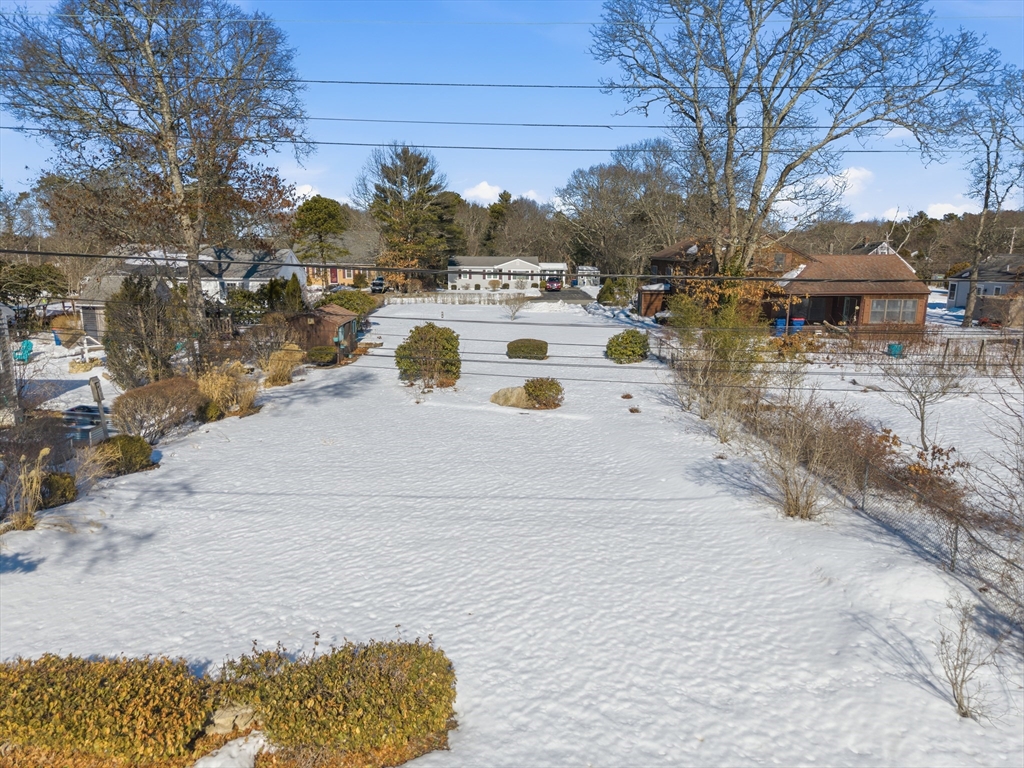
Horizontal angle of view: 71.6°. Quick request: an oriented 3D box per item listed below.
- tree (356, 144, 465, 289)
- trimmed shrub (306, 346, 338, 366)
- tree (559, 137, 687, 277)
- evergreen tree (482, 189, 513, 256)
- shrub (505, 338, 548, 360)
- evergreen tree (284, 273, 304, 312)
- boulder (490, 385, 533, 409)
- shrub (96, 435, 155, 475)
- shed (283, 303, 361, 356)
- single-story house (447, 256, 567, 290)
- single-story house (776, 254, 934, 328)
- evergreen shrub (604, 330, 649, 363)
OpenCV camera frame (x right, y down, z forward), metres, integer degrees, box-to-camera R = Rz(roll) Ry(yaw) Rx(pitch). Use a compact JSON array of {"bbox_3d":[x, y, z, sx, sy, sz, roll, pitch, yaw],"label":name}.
[{"bbox_3d":[-12.649,-20.904,89.363,13.342,17.649,12.007,0,11,0],"label":"tree"},{"bbox_3d":[-9.400,-1.389,35.302,1.450,0.820,1.300,0,11,0],"label":"trimmed shrub"},{"bbox_3d":[14.400,-21.973,92.494,16.600,19.000,15.000,0,11,0],"label":"tree"},{"bbox_3d":[-2.400,-23.260,110.588,4.800,14.500,4.800,0,11,0],"label":"evergreen tree"},{"bbox_3d":[0.800,-1.846,37.148,2.100,1.000,1.550,0,11,0],"label":"shrub"},{"bbox_3d":[-18.388,-7.696,60.024,1.691,3.423,1.691,0,11,0],"label":"evergreen tree"},{"bbox_3d":[0.065,0.459,26.550,1.776,0.746,1.155,0,11,0],"label":"boulder"},{"bbox_3d":[-10.250,1.798,18.807,1.350,0.970,1.300,0,11,0],"label":"shrub"},{"bbox_3d":[-9.850,-2.675,37.086,2.500,2.650,4.400,0,11,-1],"label":"shed"},{"bbox_3d":[-0.300,-15.054,95.392,15.300,4.300,8.500,0,11,0],"label":"single-story house"},{"bbox_3d":[21.079,-6.191,48.287,9.895,5.140,8.149,0,11,-2],"label":"single-story house"},{"bbox_3d":[5.868,-1.956,35.996,2.307,1.724,2.307,0,11,0],"label":"evergreen shrub"}]

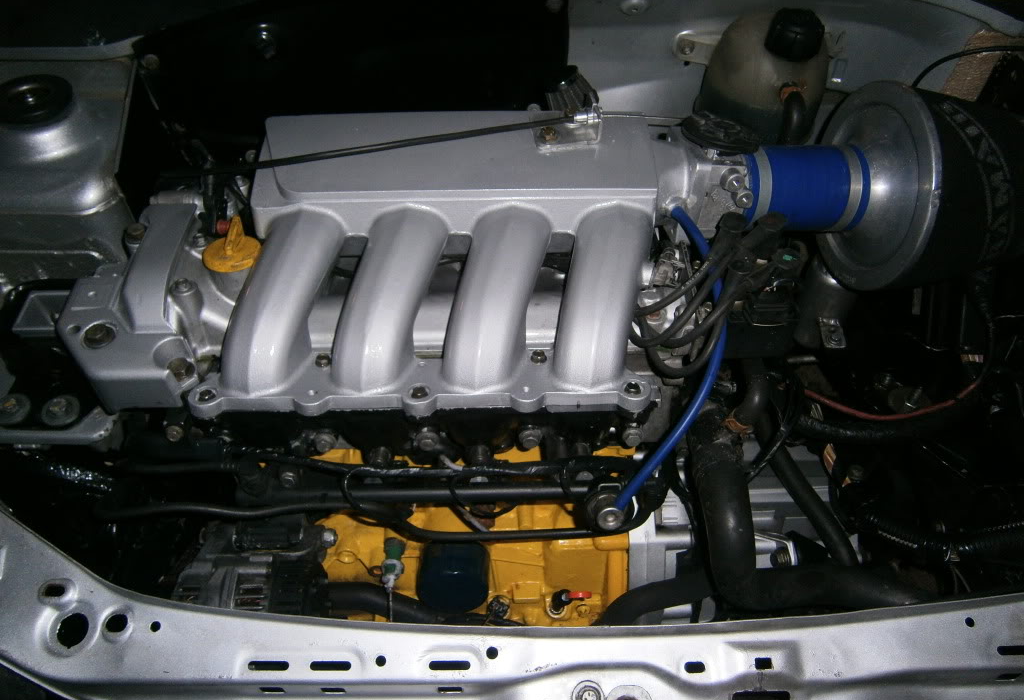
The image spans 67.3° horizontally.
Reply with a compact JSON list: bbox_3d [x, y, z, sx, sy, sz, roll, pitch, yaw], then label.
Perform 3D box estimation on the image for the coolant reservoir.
[{"bbox_3d":[0.260,-0.274,0.805,0.135,0.155,0.130,0,57,0],"label":"coolant reservoir"}]

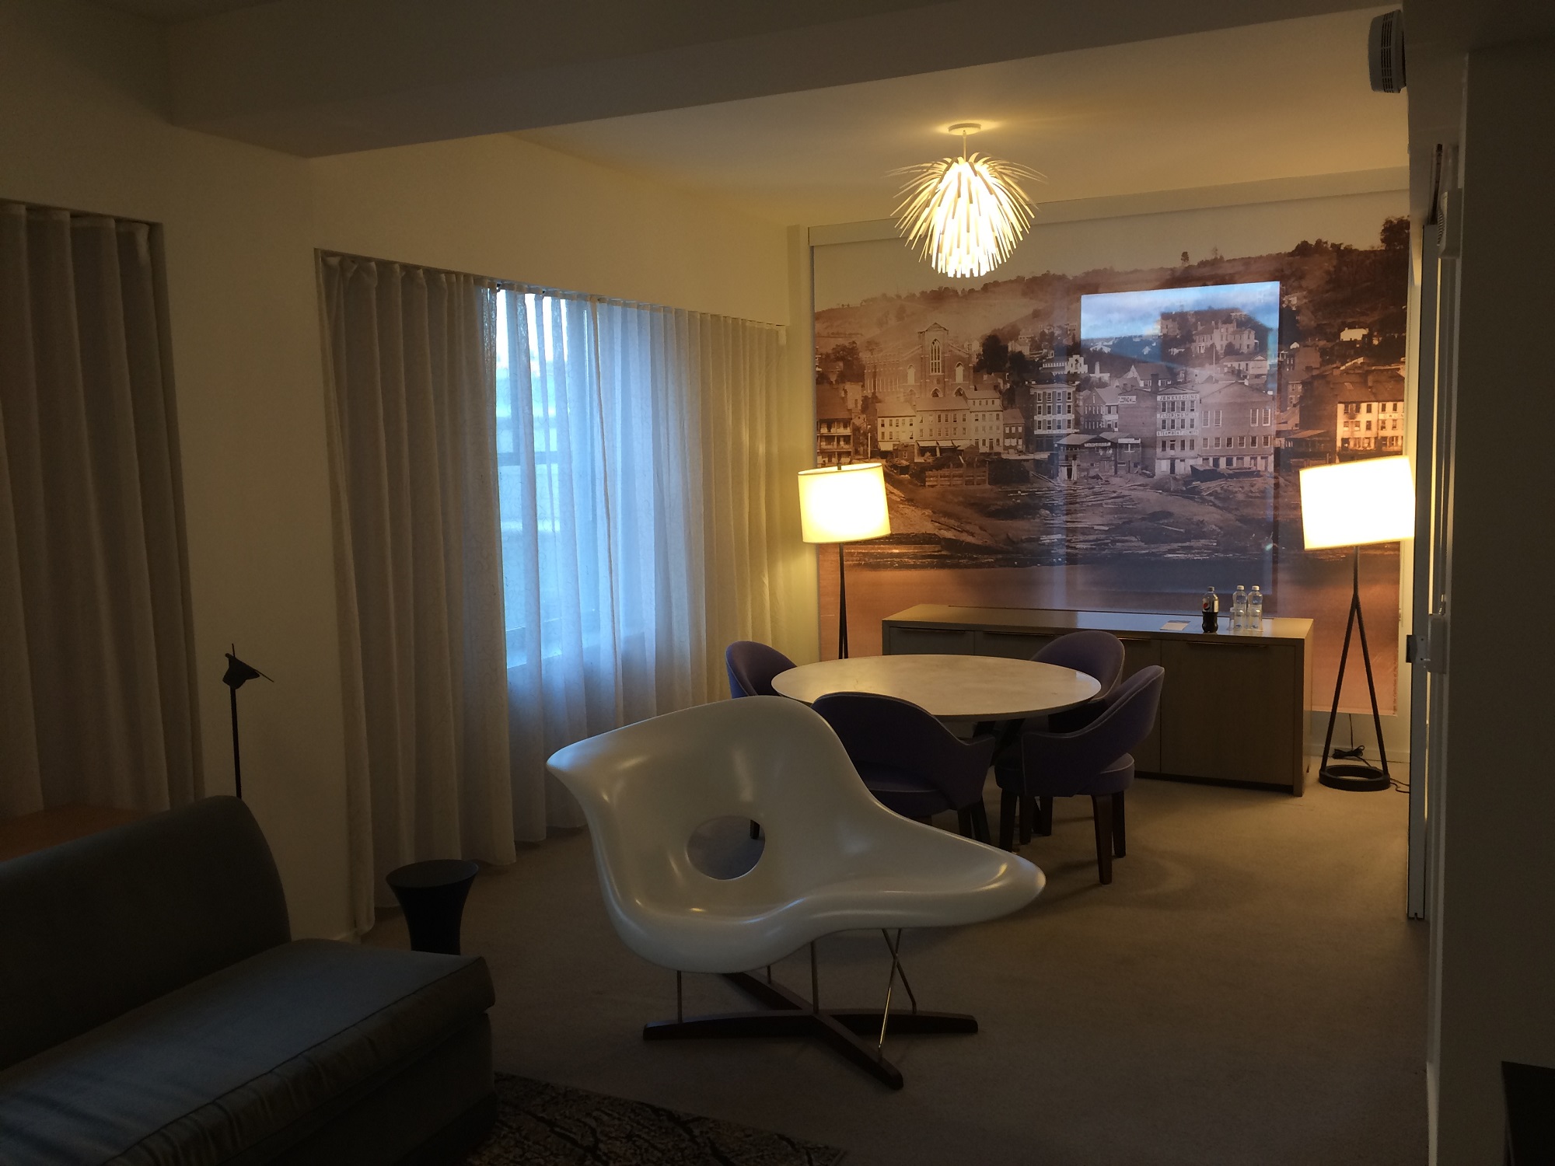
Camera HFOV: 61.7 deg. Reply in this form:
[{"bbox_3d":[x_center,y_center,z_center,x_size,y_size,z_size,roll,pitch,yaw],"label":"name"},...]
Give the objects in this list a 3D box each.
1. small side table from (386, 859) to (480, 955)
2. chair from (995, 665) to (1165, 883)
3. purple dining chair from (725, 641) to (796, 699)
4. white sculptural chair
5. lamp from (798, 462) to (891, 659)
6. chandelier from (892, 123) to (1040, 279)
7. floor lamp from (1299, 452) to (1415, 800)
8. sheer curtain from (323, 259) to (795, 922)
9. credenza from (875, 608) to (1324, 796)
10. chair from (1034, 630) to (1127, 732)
[{"bbox_3d":[-0.971,1.066,3.735,0.265,0.480,0.265,2,7,25],"label":"small side table"},{"bbox_3d":[1.157,0.700,5.042,0.620,0.810,0.640,2,7,25],"label":"chair"},{"bbox_3d":[0.104,0.673,5.516,0.620,0.810,0.660,2,7,29],"label":"purple dining chair"},{"bbox_3d":[0.030,0.839,3.780,1.500,0.870,0.860,-1,6,6],"label":"white sculptural chair"},{"bbox_3d":[0.388,0.129,7.126,0.480,1.520,0.480,2,7,25],"label":"lamp"},{"bbox_3d":[0.735,-1.487,5.112,0.590,0.580,0.590,2,7,25],"label":"chandelier"},{"bbox_3d":[2.702,0.189,6.069,0.480,1.520,0.480,2,7,25],"label":"floor lamp"},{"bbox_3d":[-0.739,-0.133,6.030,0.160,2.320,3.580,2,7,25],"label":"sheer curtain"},{"bbox_3d":[1.603,0.548,6.680,2.060,0.725,0.630,2,7,26],"label":"credenza"},{"bbox_3d":[1.145,0.641,5.572,0.620,0.810,0.660,-6,8,-38],"label":"chair"}]

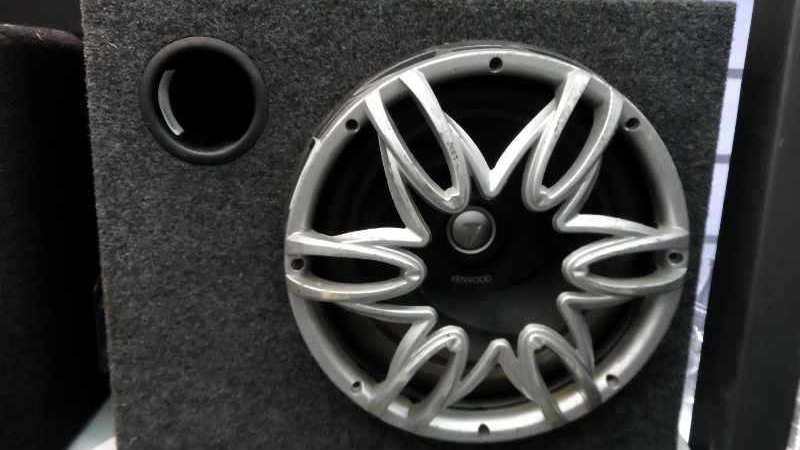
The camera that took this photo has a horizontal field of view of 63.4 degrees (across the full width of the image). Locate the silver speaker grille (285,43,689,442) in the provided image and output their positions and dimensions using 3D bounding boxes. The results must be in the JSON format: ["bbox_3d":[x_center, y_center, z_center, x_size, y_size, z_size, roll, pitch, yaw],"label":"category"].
[{"bbox_3d":[0.069,0.028,0.495,0.319,0.319,0.039,1,13,-3],"label":"silver speaker grille"}]

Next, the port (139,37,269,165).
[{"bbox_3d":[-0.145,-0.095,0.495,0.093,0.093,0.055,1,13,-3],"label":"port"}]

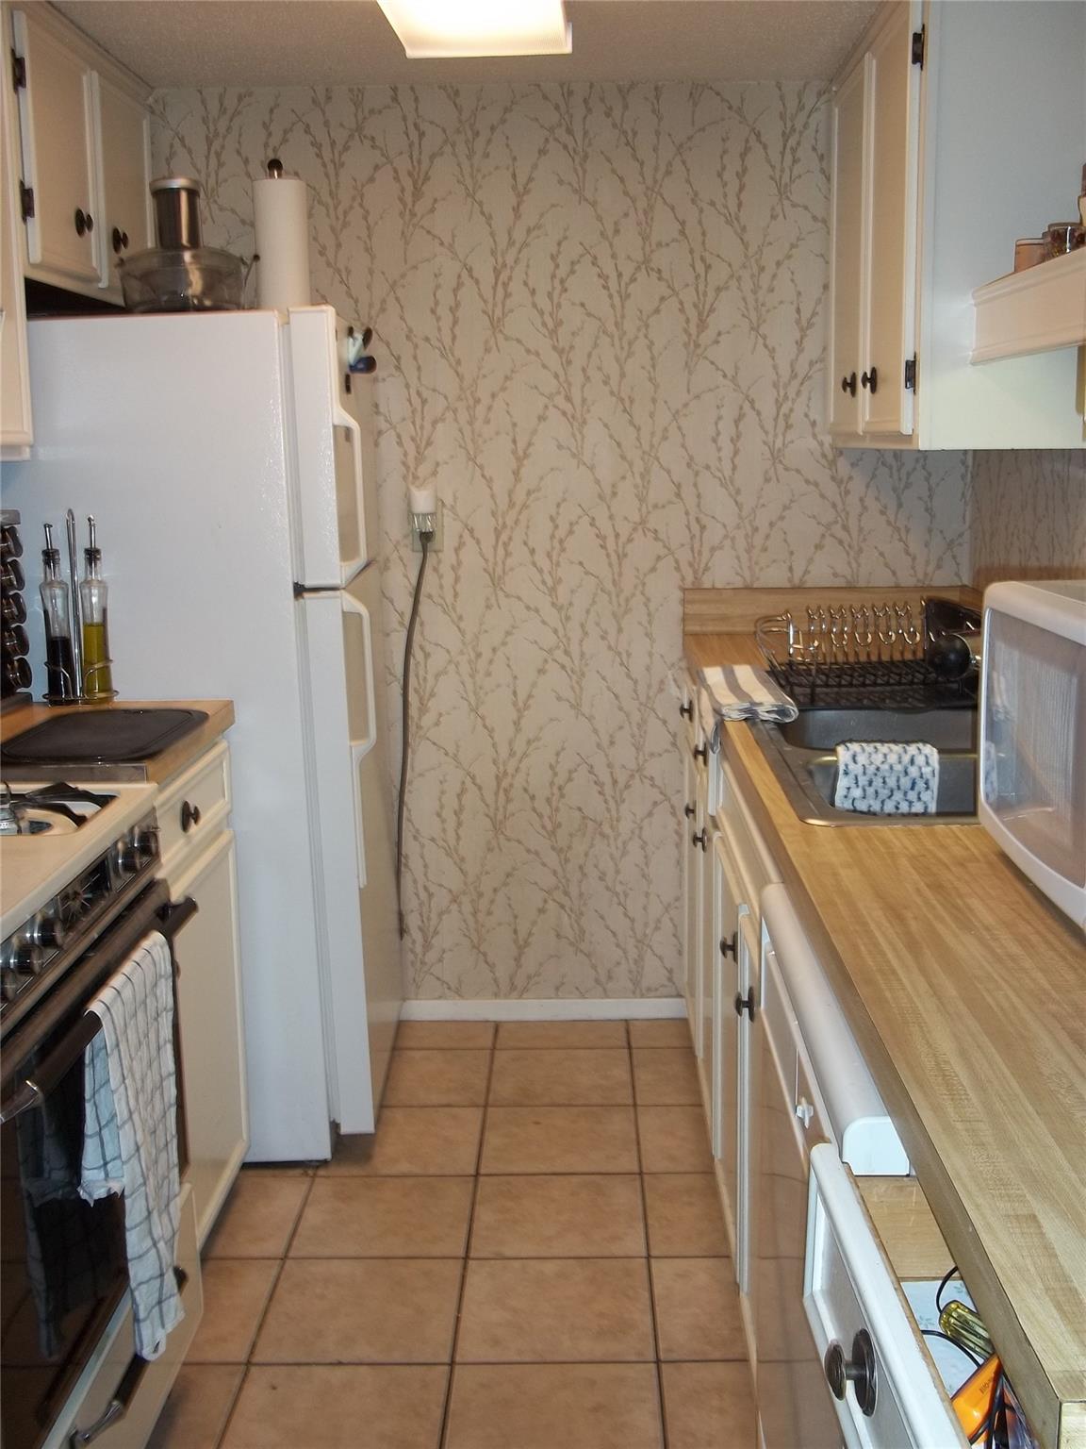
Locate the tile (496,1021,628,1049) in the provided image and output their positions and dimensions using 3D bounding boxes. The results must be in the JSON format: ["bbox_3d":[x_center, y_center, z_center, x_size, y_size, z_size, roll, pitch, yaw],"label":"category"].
[{"bbox_3d":[0.046,0.727,3.508,0.305,0.010,0.167,-1,11,1],"label":"tile"}]

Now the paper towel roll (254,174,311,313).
[{"bbox_3d":[-0.520,-0.935,2.989,0.108,0.278,0.108,-1,11,0],"label":"paper towel roll"}]

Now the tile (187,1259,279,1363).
[{"bbox_3d":[-0.598,0.948,2.432,0.305,0.010,0.300,-1,11,1],"label":"tile"}]

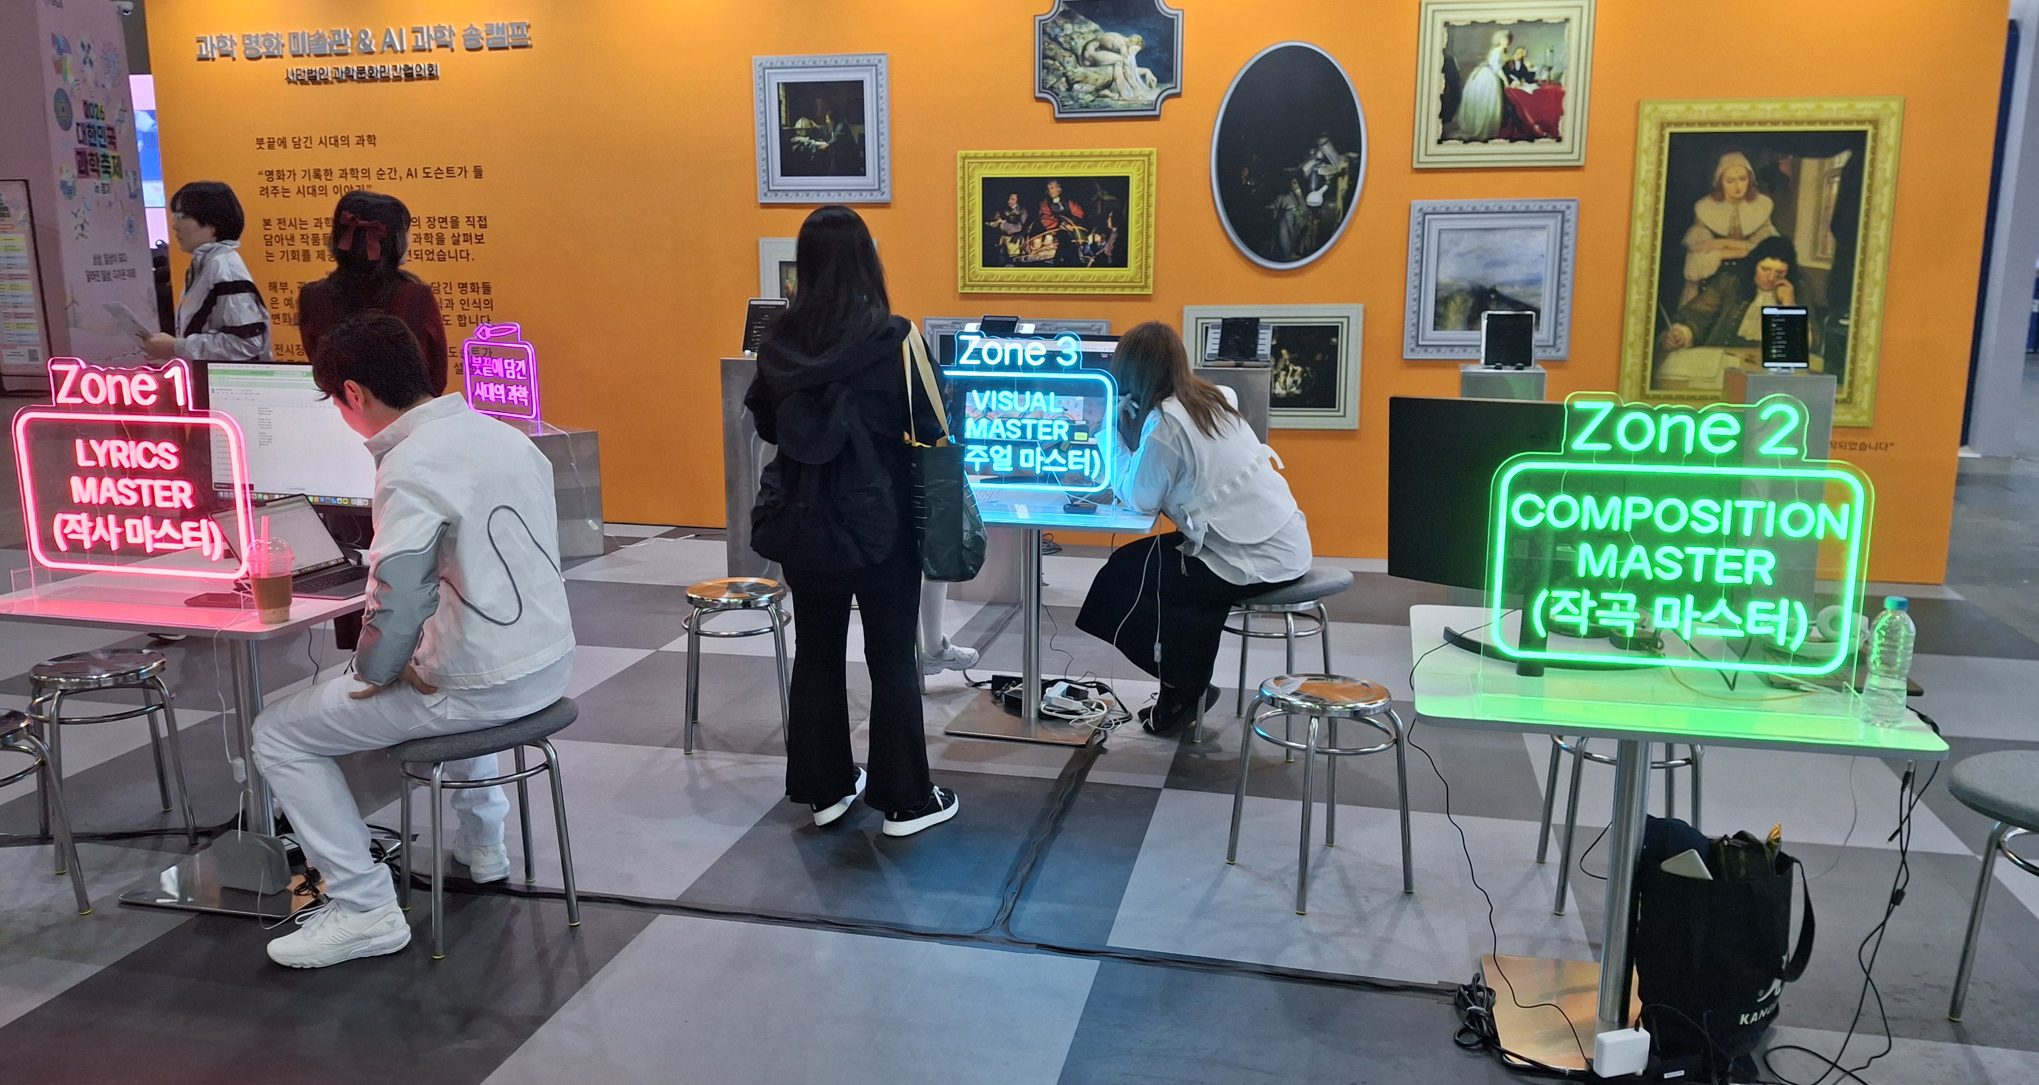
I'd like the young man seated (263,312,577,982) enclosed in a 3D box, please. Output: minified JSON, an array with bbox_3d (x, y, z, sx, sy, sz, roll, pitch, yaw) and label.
[{"bbox_3d":[-1.264,0.193,3.133,0.660,1.300,0.570,5,12,24],"label":"young man seated"}]

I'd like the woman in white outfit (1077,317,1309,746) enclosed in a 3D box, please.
[{"bbox_3d":[0.509,-0.023,4.411,0.700,1.245,0.520,6,13,27],"label":"woman in white outfit"}]

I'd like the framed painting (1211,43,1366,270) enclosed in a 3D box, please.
[{"bbox_3d":[1.243,-1.774,6.787,0.710,1.022,0.030,3,12,13],"label":"framed painting"}]

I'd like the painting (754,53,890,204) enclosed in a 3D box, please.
[{"bbox_3d":[-0.995,-2.101,7.498,0.717,0.725,0.040,3,11,13],"label":"painting"}]

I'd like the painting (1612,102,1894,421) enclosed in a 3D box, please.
[{"bbox_3d":[3.317,-1.241,6.641,1.071,1.441,0.040,3,11,13],"label":"painting"}]

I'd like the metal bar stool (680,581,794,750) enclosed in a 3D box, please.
[{"bbox_3d":[-0.852,0.368,4.461,0.330,0.455,0.330,-2,11,-8],"label":"metal bar stool"}]

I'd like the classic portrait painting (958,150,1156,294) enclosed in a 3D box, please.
[{"bbox_3d":[0.186,-1.588,7.316,0.989,0.692,0.040,3,11,13],"label":"classic portrait painting"}]

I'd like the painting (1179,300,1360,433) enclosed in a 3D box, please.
[{"bbox_3d":[1.194,-0.829,6.989,0.834,0.585,0.030,3,12,13],"label":"painting"}]

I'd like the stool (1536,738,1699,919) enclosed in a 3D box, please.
[{"bbox_3d":[1.384,0.587,3.365,0.330,0.460,0.330,2,12,11],"label":"stool"}]

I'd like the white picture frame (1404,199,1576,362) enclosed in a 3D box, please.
[{"bbox_3d":[2.205,-1.226,6.907,0.741,0.737,0.040,3,11,13],"label":"white picture frame"}]

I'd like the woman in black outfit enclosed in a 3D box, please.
[{"bbox_3d":[-0.372,-0.044,3.715,0.510,1.560,0.410,4,11,20],"label":"woman in black outfit"}]

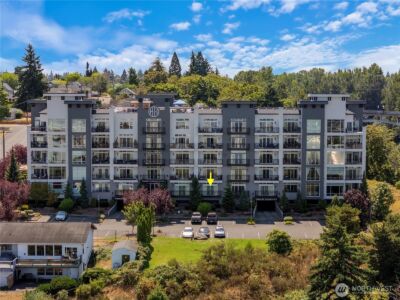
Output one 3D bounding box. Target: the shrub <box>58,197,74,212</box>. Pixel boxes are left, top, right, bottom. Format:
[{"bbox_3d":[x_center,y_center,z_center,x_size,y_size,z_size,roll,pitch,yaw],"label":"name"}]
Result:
[{"bbox_3d":[-25.911,10.636,157.000,2.950,2.700,2.900,0,5,0],"label":"shrub"}]

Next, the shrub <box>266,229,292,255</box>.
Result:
[{"bbox_3d":[12.678,14.592,129.000,4.000,3.700,3.900,0,5,0],"label":"shrub"}]

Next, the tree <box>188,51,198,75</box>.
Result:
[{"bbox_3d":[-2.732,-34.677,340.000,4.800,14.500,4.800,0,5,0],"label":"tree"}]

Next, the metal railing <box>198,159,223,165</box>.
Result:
[{"bbox_3d":[2.048,2.438,157.739,4.700,1.070,0.120,0,5,2],"label":"metal railing"}]

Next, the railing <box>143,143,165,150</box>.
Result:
[{"bbox_3d":[-9.116,-0.619,161.537,4.370,1.280,0.800,0,5,0],"label":"railing"}]

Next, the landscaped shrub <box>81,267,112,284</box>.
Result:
[{"bbox_3d":[-14.299,17.304,112.398,4.100,1.900,2.700,0,6,0],"label":"landscaped shrub"}]

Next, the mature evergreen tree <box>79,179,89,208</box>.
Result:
[{"bbox_3d":[-22.717,8.497,158.000,1.950,5.700,1.950,0,5,0],"label":"mature evergreen tree"}]

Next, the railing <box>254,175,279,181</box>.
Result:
[{"bbox_3d":[13.215,5.523,159.550,4.700,1.150,0.150,0,6,0],"label":"railing"}]

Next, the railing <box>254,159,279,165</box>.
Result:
[{"bbox_3d":[13.038,2.432,157.411,4.700,1.070,0.120,0,5,2],"label":"railing"}]

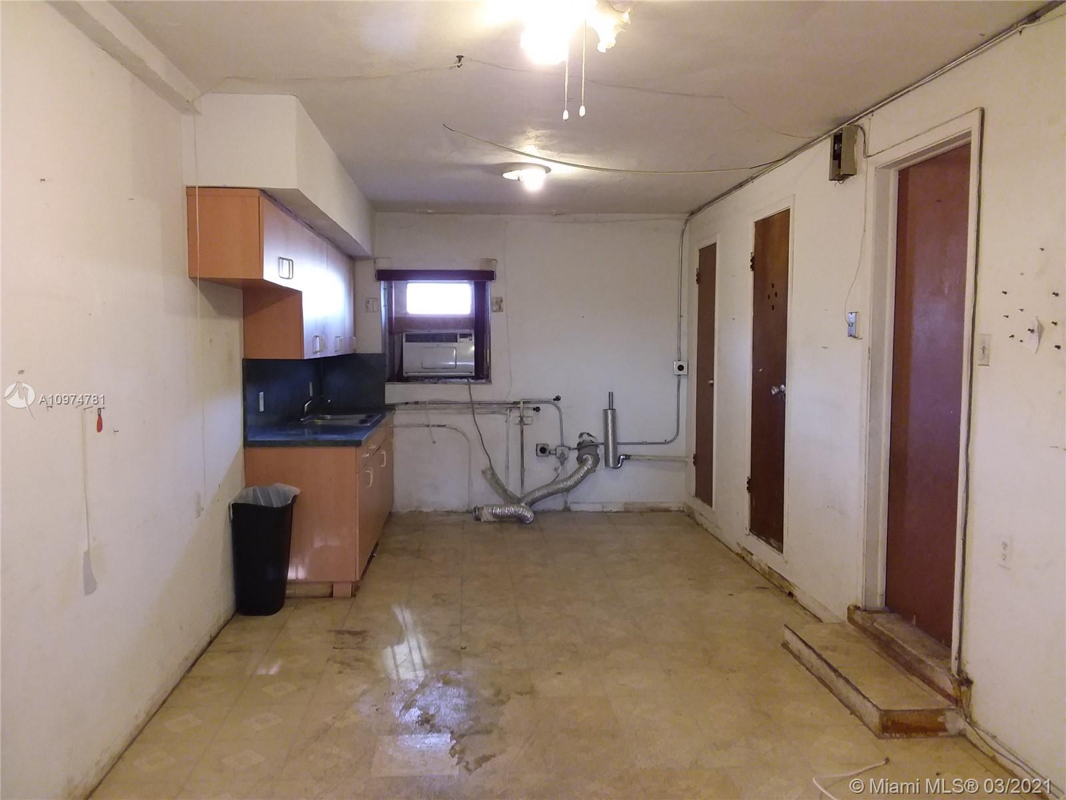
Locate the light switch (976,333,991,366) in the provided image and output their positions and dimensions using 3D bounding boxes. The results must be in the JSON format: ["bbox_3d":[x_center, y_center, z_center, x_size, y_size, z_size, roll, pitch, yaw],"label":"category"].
[{"bbox_3d":[1.617,-0.180,2.989,0.018,0.112,0.072,0,4,-5],"label":"light switch"}]

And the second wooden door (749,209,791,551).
[{"bbox_3d":[1.480,-0.123,5.180,0.050,2.034,0.583,0,4,-5],"label":"second wooden door"}]

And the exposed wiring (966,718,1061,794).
[{"bbox_3d":[1.627,1.207,2.844,0.035,0.045,0.470,0,4,-4],"label":"exposed wiring"}]

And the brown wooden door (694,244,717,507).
[{"bbox_3d":[1.383,-0.199,6.645,0.050,2.033,0.460,0,4,-5],"label":"brown wooden door"}]

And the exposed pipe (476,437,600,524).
[{"bbox_3d":[0.044,0.651,6.919,1.080,0.671,0.420,0,4,-4],"label":"exposed pipe"}]

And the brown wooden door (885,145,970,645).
[{"bbox_3d":[1.699,-0.013,3.500,0.045,2.035,0.680,0,4,-4],"label":"brown wooden door"}]

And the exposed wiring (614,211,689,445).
[{"bbox_3d":[1.008,-0.572,7.082,0.670,1.964,0.050,0,4,-4],"label":"exposed wiring"}]

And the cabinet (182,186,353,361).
[{"bbox_3d":[-1.512,-0.658,5.324,0.333,0.782,3.230,0,4,-5],"label":"cabinet"}]

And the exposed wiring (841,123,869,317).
[{"bbox_3d":[1.544,-0.846,3.974,0.029,0.913,0.162,0,4,-5],"label":"exposed wiring"}]

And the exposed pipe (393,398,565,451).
[{"bbox_3d":[-0.449,0.206,7.019,1.465,0.455,0.060,0,4,-4],"label":"exposed pipe"}]

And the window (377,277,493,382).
[{"bbox_3d":[-0.815,-0.583,7.019,0.930,0.881,0.150,0,4,-4],"label":"window"}]

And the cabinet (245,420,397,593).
[{"bbox_3d":[-1.402,0.603,5.908,0.664,0.914,2.353,0,4,-5],"label":"cabinet"}]

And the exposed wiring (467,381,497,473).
[{"bbox_3d":[-0.433,0.216,6.991,0.228,0.790,0.100,0,4,-4],"label":"exposed wiring"}]

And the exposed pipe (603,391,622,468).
[{"bbox_3d":[0.682,0.260,7.132,0.164,0.665,0.124,0,4,-5],"label":"exposed pipe"}]

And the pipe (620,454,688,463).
[{"bbox_3d":[1.036,0.505,7.147,0.611,0.078,0.060,0,4,-4],"label":"pipe"}]

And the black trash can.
[{"bbox_3d":[-1.453,0.834,4.567,0.317,0.642,0.298,0,4,-5],"label":"black trash can"}]

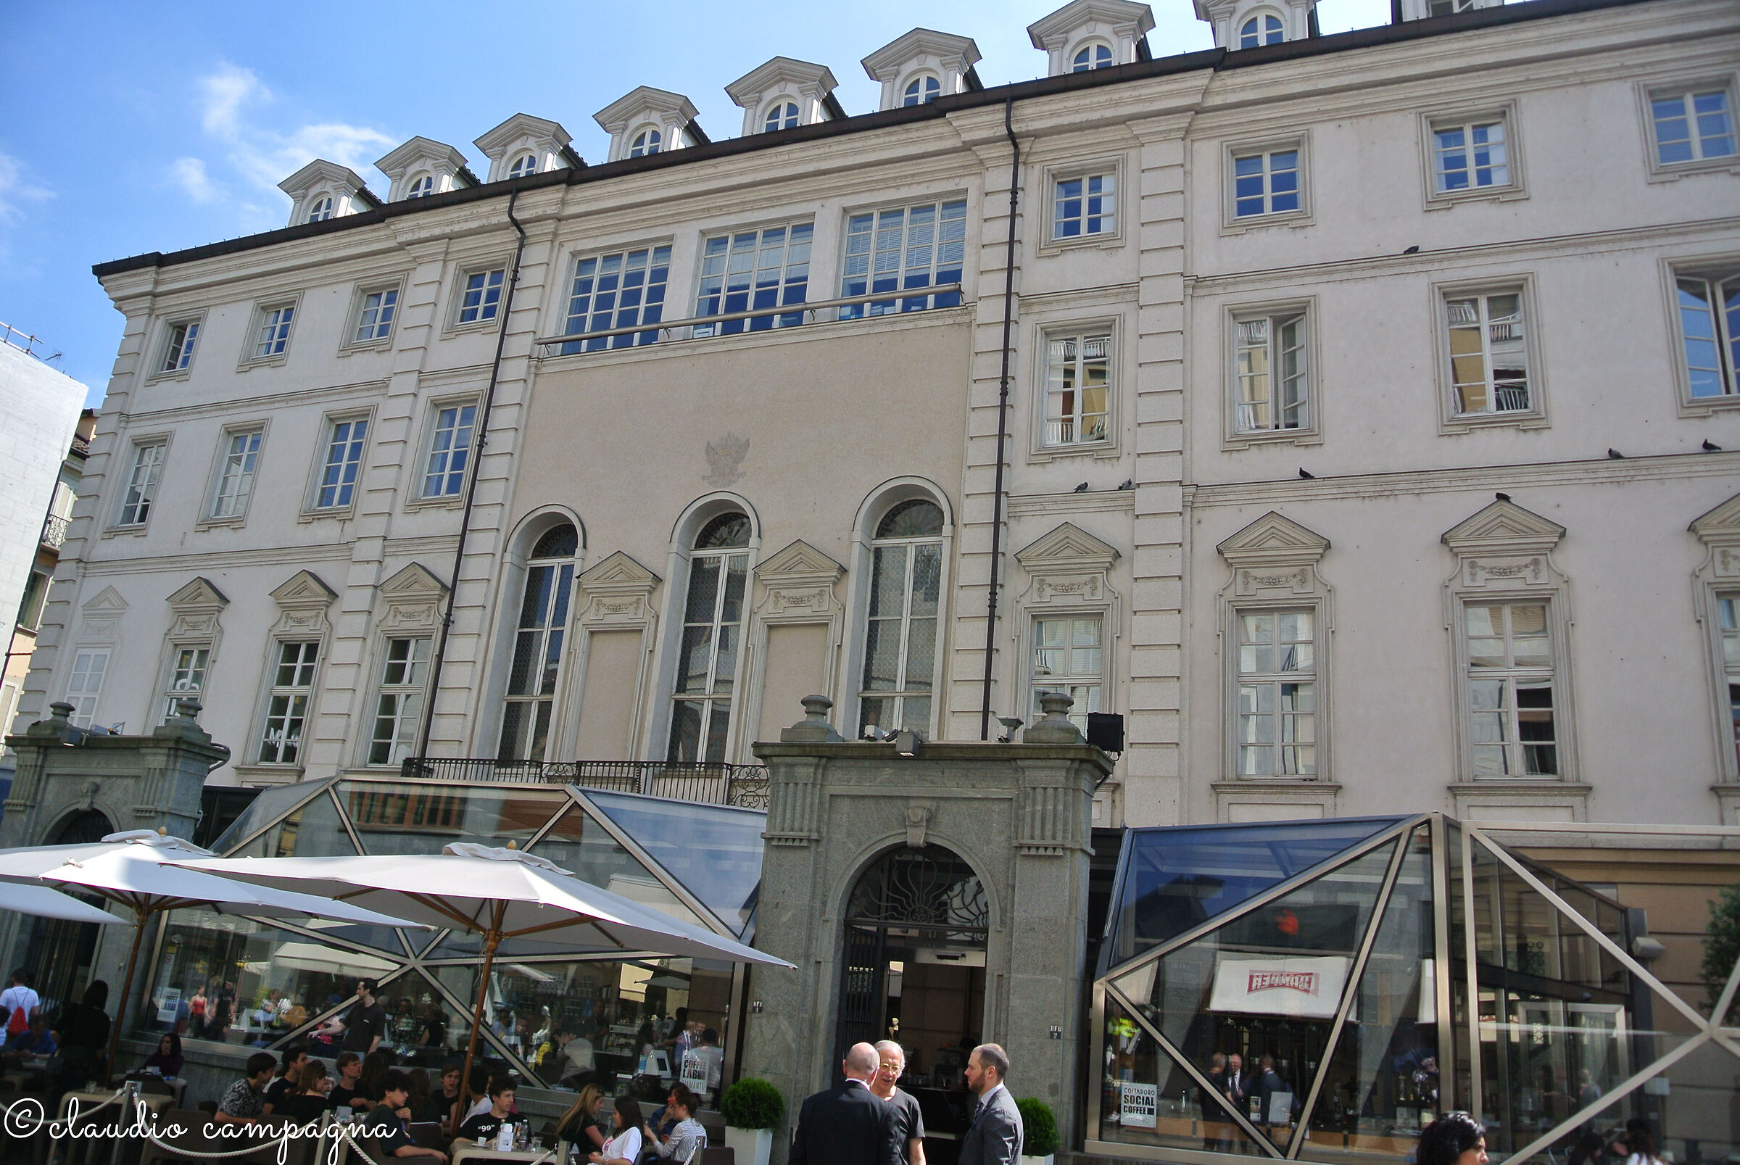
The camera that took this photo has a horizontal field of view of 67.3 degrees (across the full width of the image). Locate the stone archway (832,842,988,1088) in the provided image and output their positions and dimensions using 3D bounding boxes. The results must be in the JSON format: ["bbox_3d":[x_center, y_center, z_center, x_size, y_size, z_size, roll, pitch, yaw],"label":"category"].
[{"bbox_3d":[0.464,4.714,14.040,1.750,3.710,0.550,-2,-20,21],"label":"stone archway"}]

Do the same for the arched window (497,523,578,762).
[{"bbox_3d":[-6.564,1.171,26.009,1.450,5.200,0.300,-2,-20,21],"label":"arched window"}]

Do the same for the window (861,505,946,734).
[{"bbox_3d":[0.560,0.871,23.320,1.450,5.200,0.300,-2,-20,21],"label":"window"}]

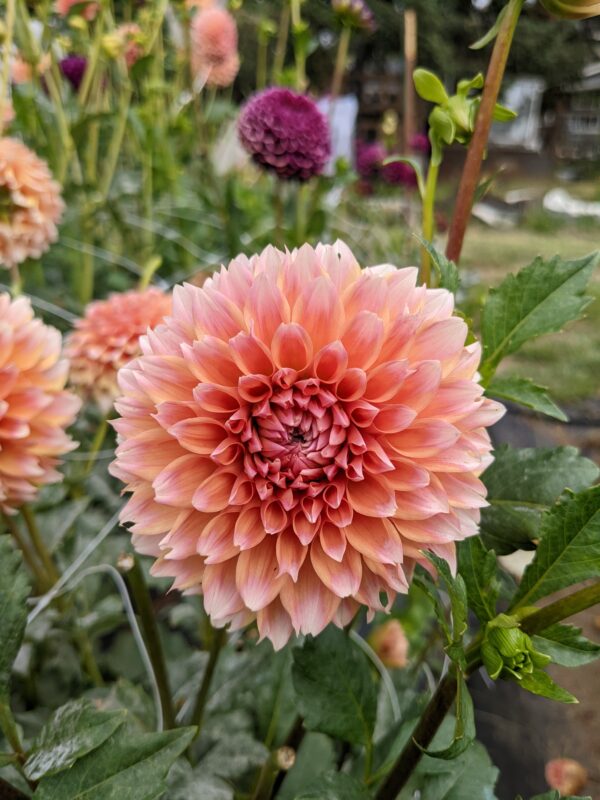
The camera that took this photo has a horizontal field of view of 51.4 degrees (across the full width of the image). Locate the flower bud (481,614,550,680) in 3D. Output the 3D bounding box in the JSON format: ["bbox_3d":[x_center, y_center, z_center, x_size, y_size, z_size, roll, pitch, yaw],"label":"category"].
[{"bbox_3d":[0.077,0.088,0.222,0.023,0.023,0.023,-9,26,-18],"label":"flower bud"}]

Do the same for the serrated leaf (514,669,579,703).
[{"bbox_3d":[0.090,0.105,0.231,0.027,0.006,0.011,25,50,11],"label":"serrated leaf"}]

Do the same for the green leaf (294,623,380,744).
[{"bbox_3d":[0.017,0.136,0.299,0.046,0.063,0.015,-27,0,-8],"label":"green leaf"}]

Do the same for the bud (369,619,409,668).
[{"bbox_3d":[0.072,0.195,0.500,0.031,0.038,0.031,8,24,18],"label":"bud"}]

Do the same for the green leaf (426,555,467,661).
[{"bbox_3d":[0.057,0.079,0.238,0.011,0.040,0.015,-1,-20,-41],"label":"green leaf"}]

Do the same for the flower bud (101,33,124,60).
[{"bbox_3d":[-0.225,-0.425,0.750,0.029,0.033,0.029,0,22,0],"label":"flower bud"}]

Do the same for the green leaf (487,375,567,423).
[{"bbox_3d":[0.094,0.000,0.260,0.037,0.009,0.020,26,27,6],"label":"green leaf"}]

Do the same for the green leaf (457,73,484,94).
[{"bbox_3d":[0.087,-0.162,0.320,0.014,0.007,0.009,-28,28,-6],"label":"green leaf"}]

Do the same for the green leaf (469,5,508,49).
[{"bbox_3d":[0.076,-0.149,0.249,0.023,0.005,0.006,-47,38,0],"label":"green leaf"}]

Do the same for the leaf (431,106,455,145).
[{"bbox_3d":[0.059,-0.113,0.257,0.010,0.019,0.007,-20,-13,9],"label":"leaf"}]

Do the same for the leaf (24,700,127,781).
[{"bbox_3d":[-0.102,0.155,0.283,0.051,0.013,0.033,-31,48,-12],"label":"leaf"}]

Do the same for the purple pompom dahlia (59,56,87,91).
[{"bbox_3d":[-0.474,-0.680,1.300,0.059,0.066,0.059,0,22,0],"label":"purple pompom dahlia"}]

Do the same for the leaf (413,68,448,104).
[{"bbox_3d":[0.055,-0.132,0.263,0.011,0.022,0.005,-44,0,-25],"label":"leaf"}]

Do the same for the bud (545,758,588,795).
[{"bbox_3d":[0.192,0.272,0.450,0.031,0.027,0.031,0,22,0],"label":"bud"}]

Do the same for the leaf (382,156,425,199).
[{"bbox_3d":[0.052,-0.108,0.300,0.026,0.011,0.009,40,6,3],"label":"leaf"}]

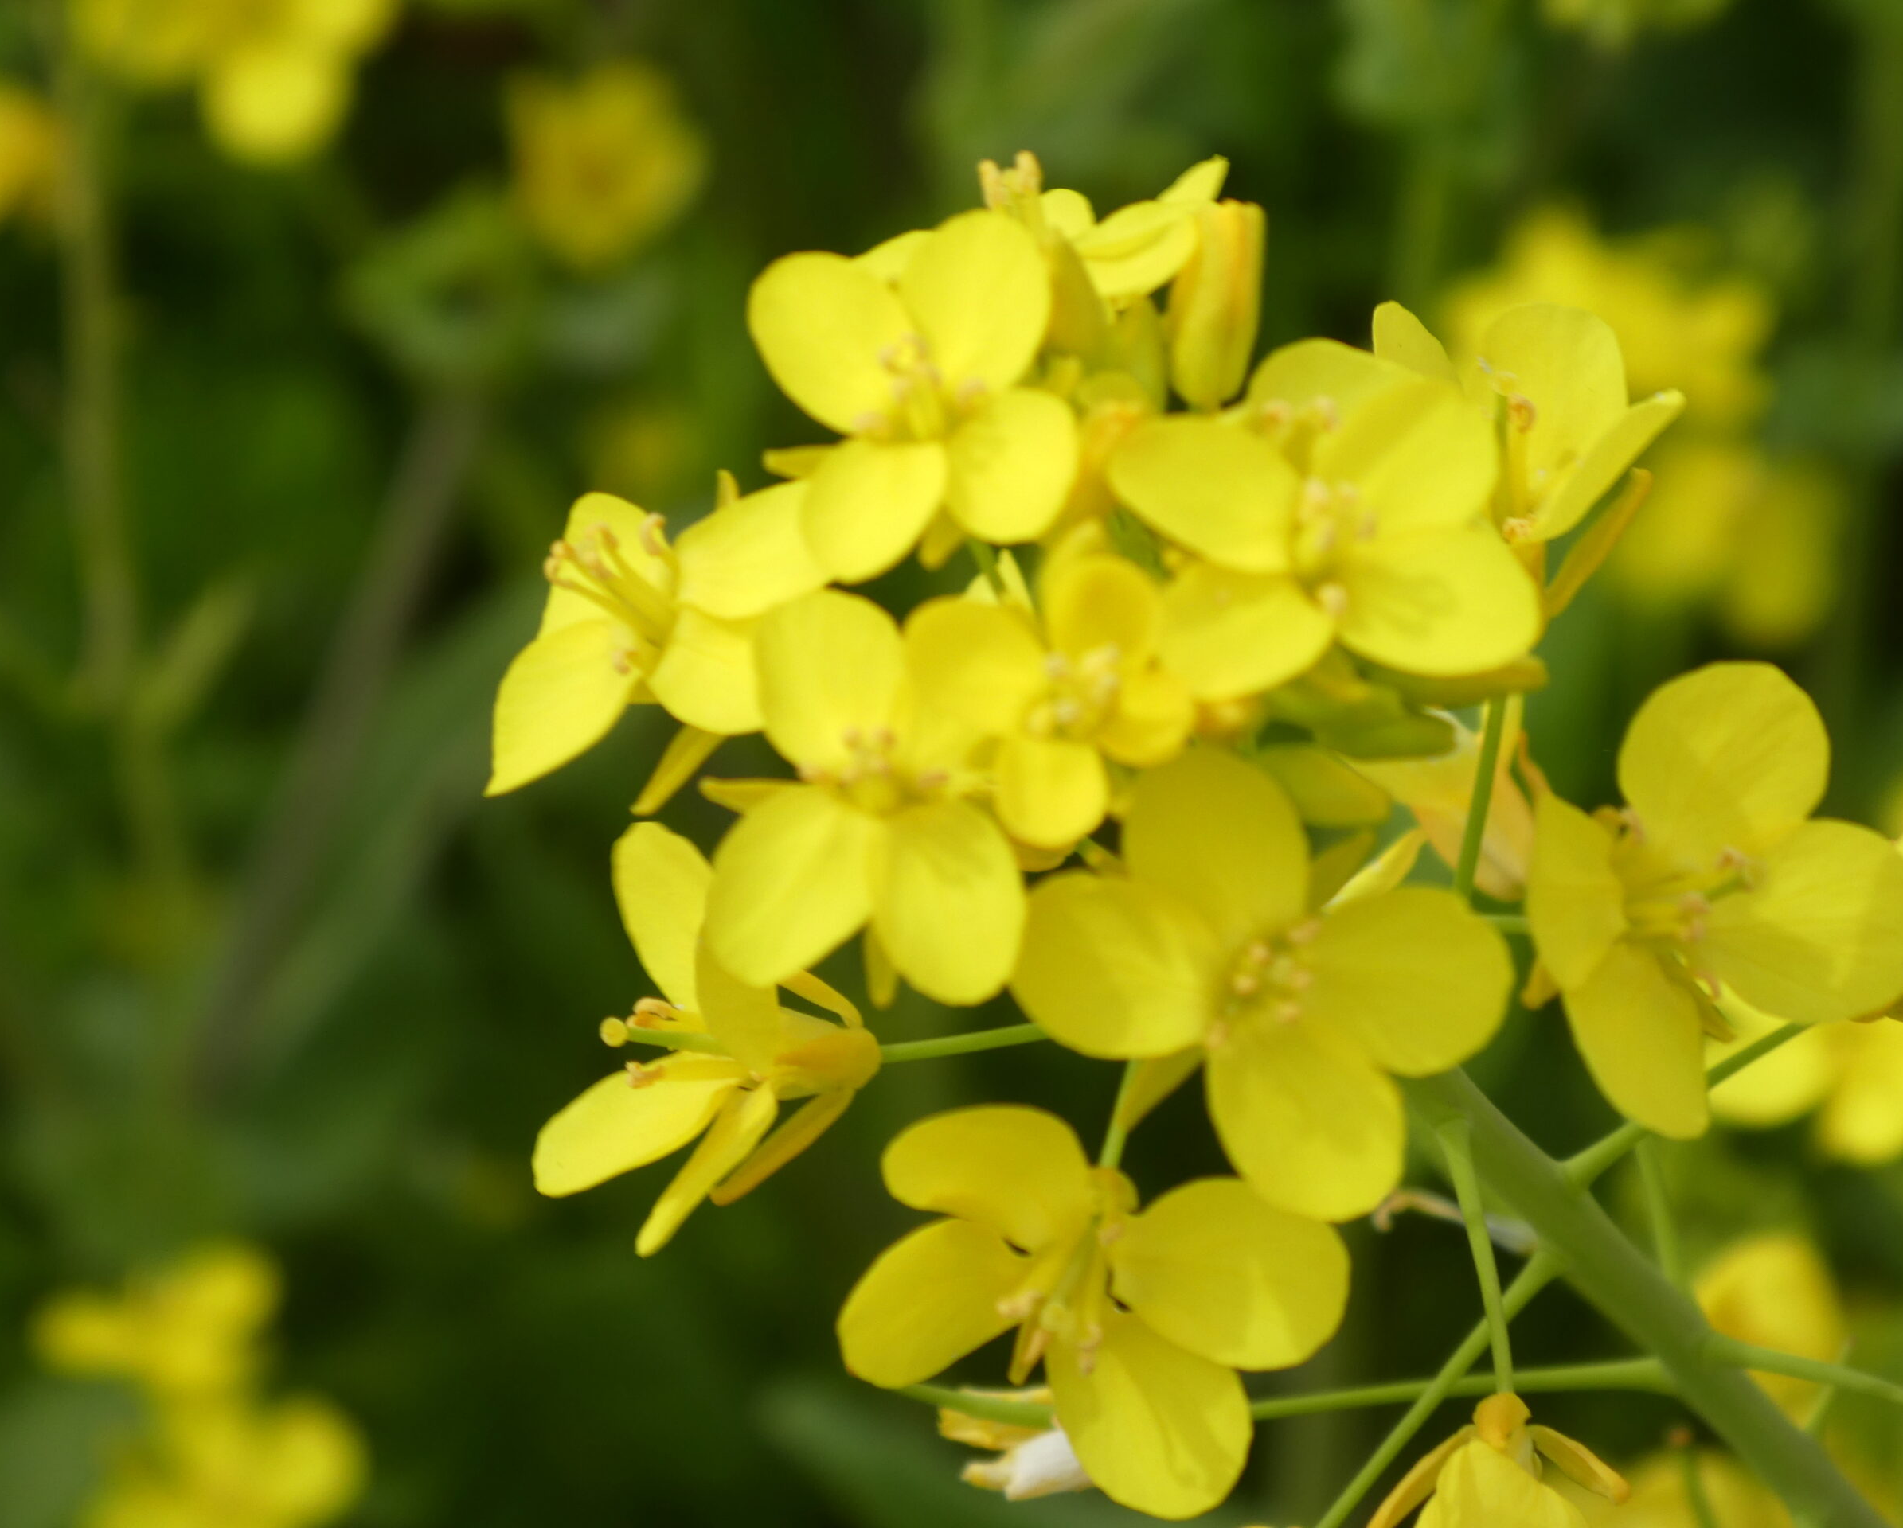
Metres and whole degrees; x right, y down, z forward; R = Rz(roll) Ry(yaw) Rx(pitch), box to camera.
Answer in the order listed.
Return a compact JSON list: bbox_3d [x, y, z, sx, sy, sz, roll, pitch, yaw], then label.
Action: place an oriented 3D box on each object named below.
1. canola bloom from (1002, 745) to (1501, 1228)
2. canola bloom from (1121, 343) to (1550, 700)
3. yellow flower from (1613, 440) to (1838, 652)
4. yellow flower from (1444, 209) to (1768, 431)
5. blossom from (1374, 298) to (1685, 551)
[{"bbox_3d":[0.013,0.009,0.478,0.020,0.019,0.008,0,-7,0],"label":"canola bloom"},{"bbox_3d":[0.015,-0.010,0.473,0.017,0.014,0.008,-1,-21,-3],"label":"canola bloom"},{"bbox_3d":[0.056,-0.016,0.860,0.015,0.014,0.010,0,-6,0],"label":"yellow flower"},{"bbox_3d":[0.048,-0.033,0.860,0.021,0.015,0.012,0,-21,0],"label":"yellow flower"},{"bbox_3d":[0.024,-0.014,0.482,0.013,0.009,0.010,-1,41,-3],"label":"blossom"}]

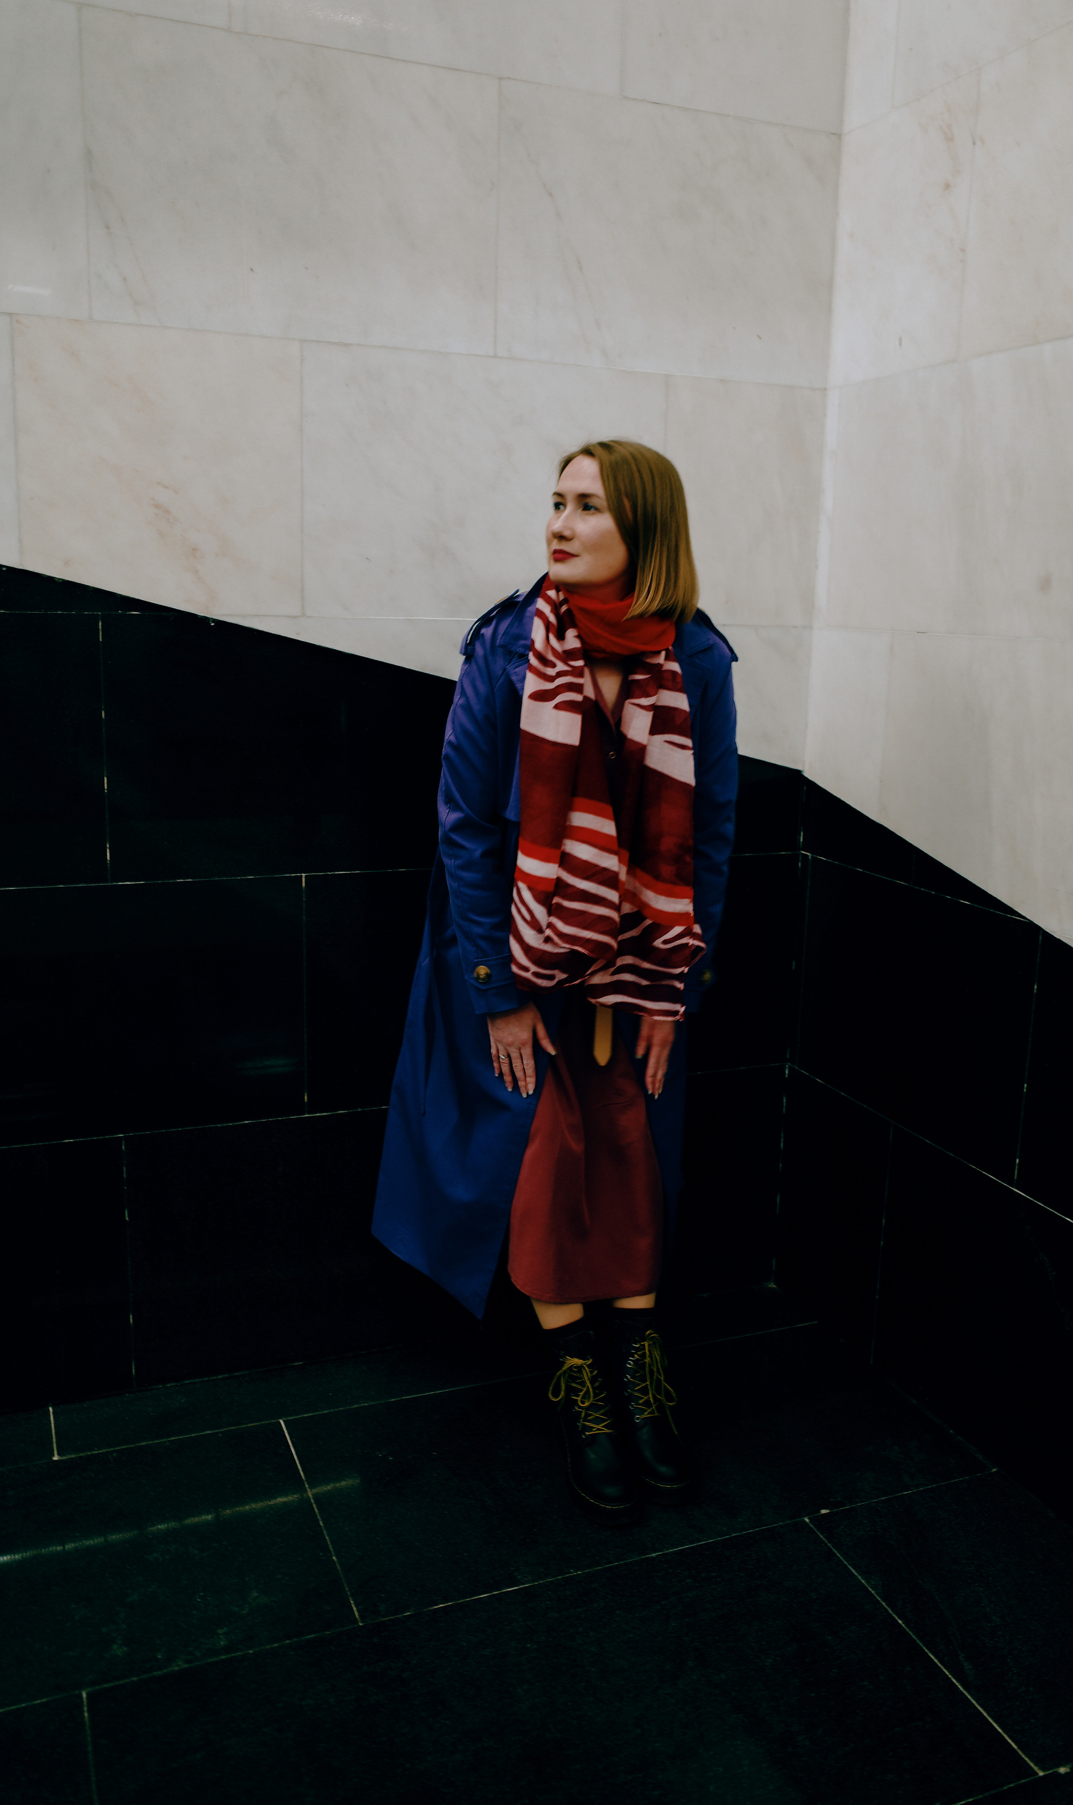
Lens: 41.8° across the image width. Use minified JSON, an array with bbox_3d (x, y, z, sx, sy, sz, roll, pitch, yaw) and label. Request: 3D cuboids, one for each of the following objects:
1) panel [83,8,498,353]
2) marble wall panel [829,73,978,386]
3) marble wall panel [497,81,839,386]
[{"bbox_3d":[-0.392,-1.173,2.339,0.684,0.454,0.030,-3,13,-21],"label":"panel"},{"bbox_3d":[0.663,-1.186,2.524,0.030,0.454,0.381,-4,13,-22],"label":"marble wall panel"},{"bbox_3d":[0.250,-1.193,2.545,0.682,0.449,0.025,-3,13,-21],"label":"marble wall panel"}]

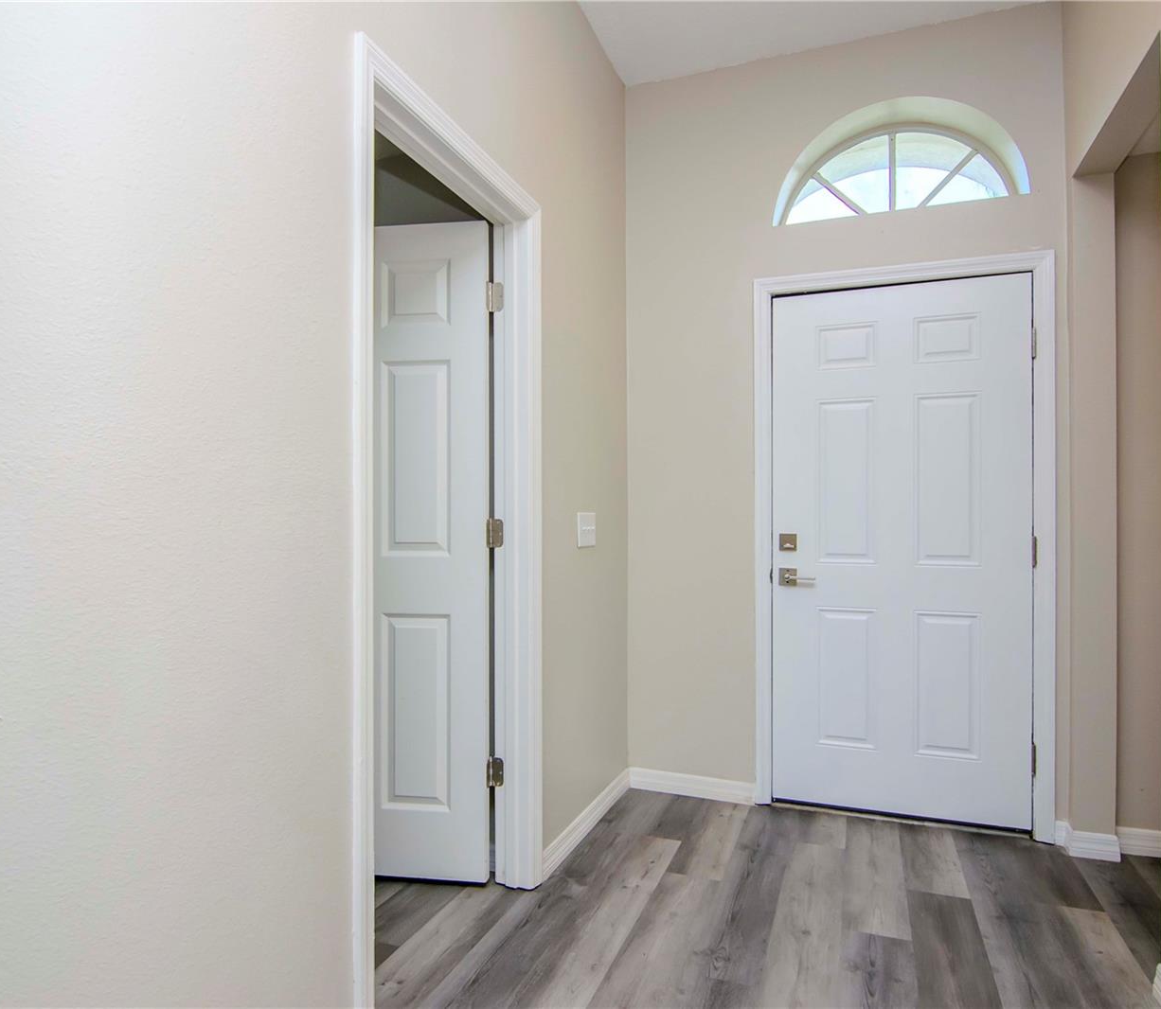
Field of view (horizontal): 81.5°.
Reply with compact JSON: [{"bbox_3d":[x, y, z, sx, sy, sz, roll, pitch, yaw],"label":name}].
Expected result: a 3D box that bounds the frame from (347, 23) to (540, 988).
[{"bbox_3d":[-0.337,0.122,1.763,0.135,2.130,0.827,0,-1,23],"label":"frame"}]

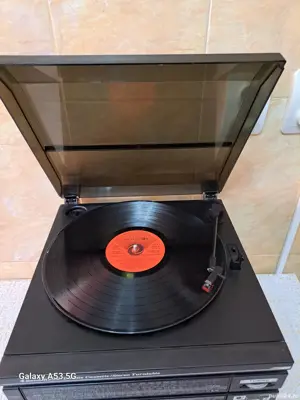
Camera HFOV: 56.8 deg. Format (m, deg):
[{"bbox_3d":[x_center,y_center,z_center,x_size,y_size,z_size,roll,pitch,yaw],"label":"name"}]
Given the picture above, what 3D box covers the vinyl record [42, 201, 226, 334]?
[{"bbox_3d":[-0.024,0.091,0.483,0.302,0.016,0.302,-2,34,-2],"label":"vinyl record"}]

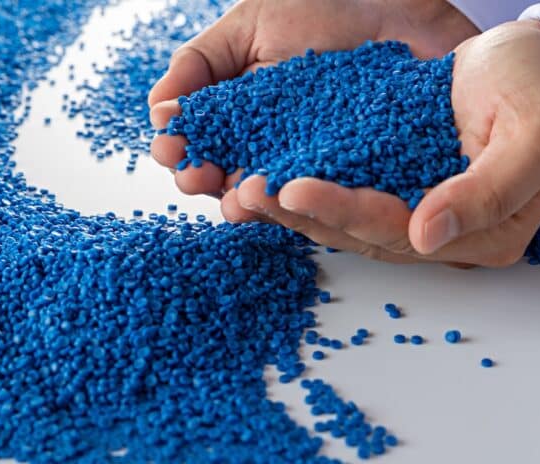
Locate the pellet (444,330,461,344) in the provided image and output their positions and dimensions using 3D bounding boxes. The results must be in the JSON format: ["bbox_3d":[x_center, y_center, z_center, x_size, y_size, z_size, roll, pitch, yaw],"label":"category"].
[{"bbox_3d":[0.069,0.040,0.514,0.006,0.005,0.005,0,21,0],"label":"pellet"}]

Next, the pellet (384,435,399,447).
[{"bbox_3d":[0.040,0.068,0.443,0.004,0.003,0.004,0,21,0],"label":"pellet"}]

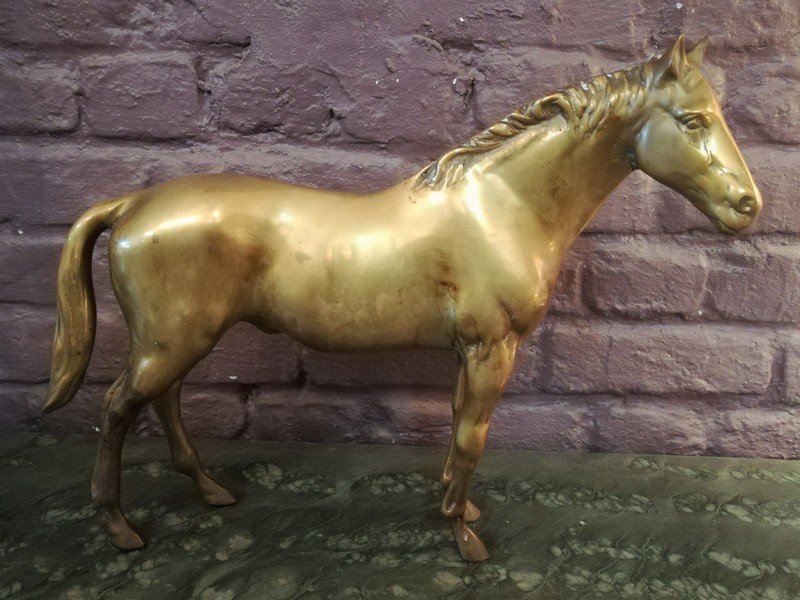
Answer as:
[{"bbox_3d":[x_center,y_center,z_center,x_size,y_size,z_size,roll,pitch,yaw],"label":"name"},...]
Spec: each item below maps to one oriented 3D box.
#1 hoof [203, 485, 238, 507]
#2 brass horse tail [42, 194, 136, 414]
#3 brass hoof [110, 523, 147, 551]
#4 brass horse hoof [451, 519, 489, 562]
[{"bbox_3d":[-0.153,0.163,0.508,0.028,0.014,0.018,1,13,2],"label":"hoof"},{"bbox_3d":[-0.230,0.007,0.441,0.086,0.165,0.030,1,13,2],"label":"brass horse tail"},{"bbox_3d":[-0.204,0.175,0.451,0.027,0.016,0.018,1,13,2],"label":"brass hoof"},{"bbox_3d":[0.053,0.174,0.445,0.025,0.026,0.020,4,13,14],"label":"brass horse hoof"}]

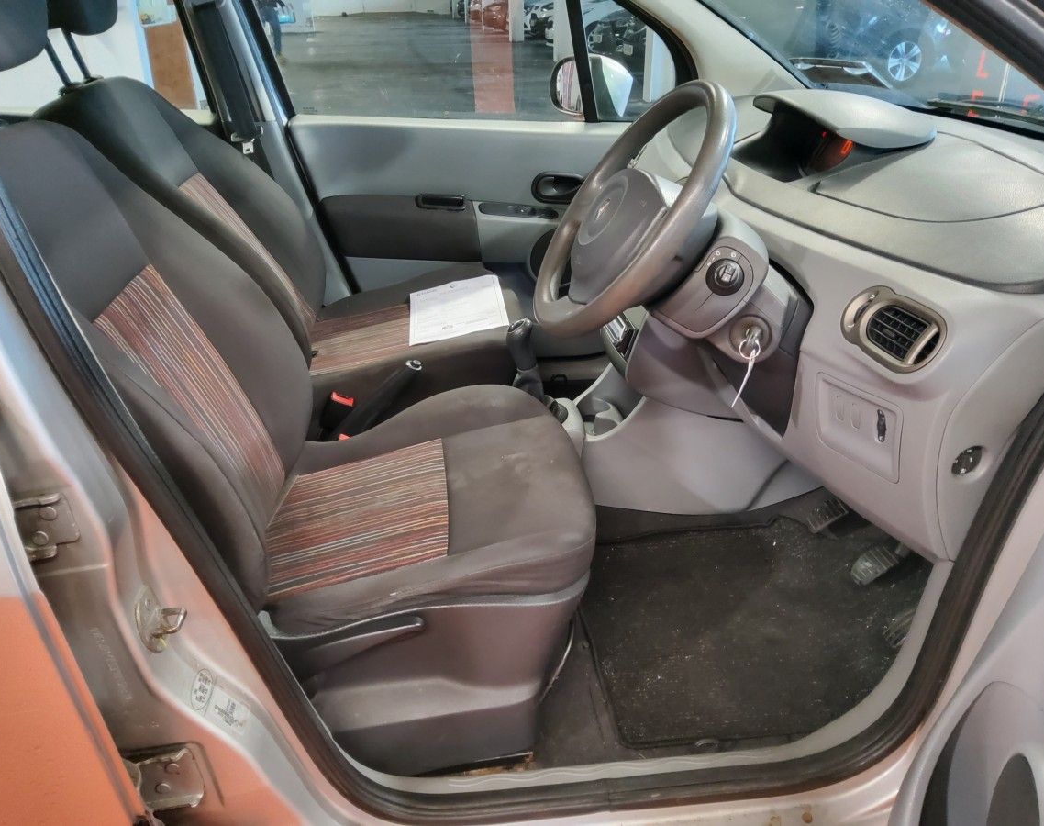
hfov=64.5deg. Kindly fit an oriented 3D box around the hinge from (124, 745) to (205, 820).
[{"bbox_3d":[-0.348,0.360,0.806,0.070,0.056,0.028,-10,29,-16],"label":"hinge"}]

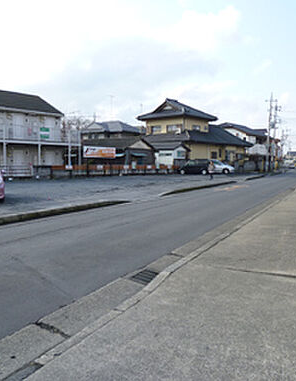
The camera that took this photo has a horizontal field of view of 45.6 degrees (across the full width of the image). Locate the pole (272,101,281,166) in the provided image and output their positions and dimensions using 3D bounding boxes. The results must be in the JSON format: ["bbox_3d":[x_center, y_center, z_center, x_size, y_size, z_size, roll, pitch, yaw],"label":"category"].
[{"bbox_3d":[18.225,-7.774,50.618,0.900,10.500,0.600,3,5,27],"label":"pole"}]

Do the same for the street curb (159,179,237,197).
[{"bbox_3d":[3.753,-0.239,22.091,0.220,0.160,14.440,2,5,27],"label":"street curb"}]

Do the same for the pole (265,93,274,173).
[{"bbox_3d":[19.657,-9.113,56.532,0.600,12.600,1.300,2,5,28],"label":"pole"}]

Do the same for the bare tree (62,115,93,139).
[{"bbox_3d":[-8.797,-5.637,43.729,3.800,7.300,3.800,0,4,0],"label":"bare tree"}]

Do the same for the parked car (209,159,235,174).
[{"bbox_3d":[8.305,-2.749,42.936,4.300,1.680,1.700,0,4,3],"label":"parked car"}]

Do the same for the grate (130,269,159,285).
[{"bbox_3d":[-0.016,1.095,4.365,0.280,0.040,0.420,3,5,27],"label":"grate"}]

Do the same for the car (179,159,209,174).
[{"bbox_3d":[5.263,-2.652,40.838,3.500,1.680,1.500,0,4,3],"label":"car"}]

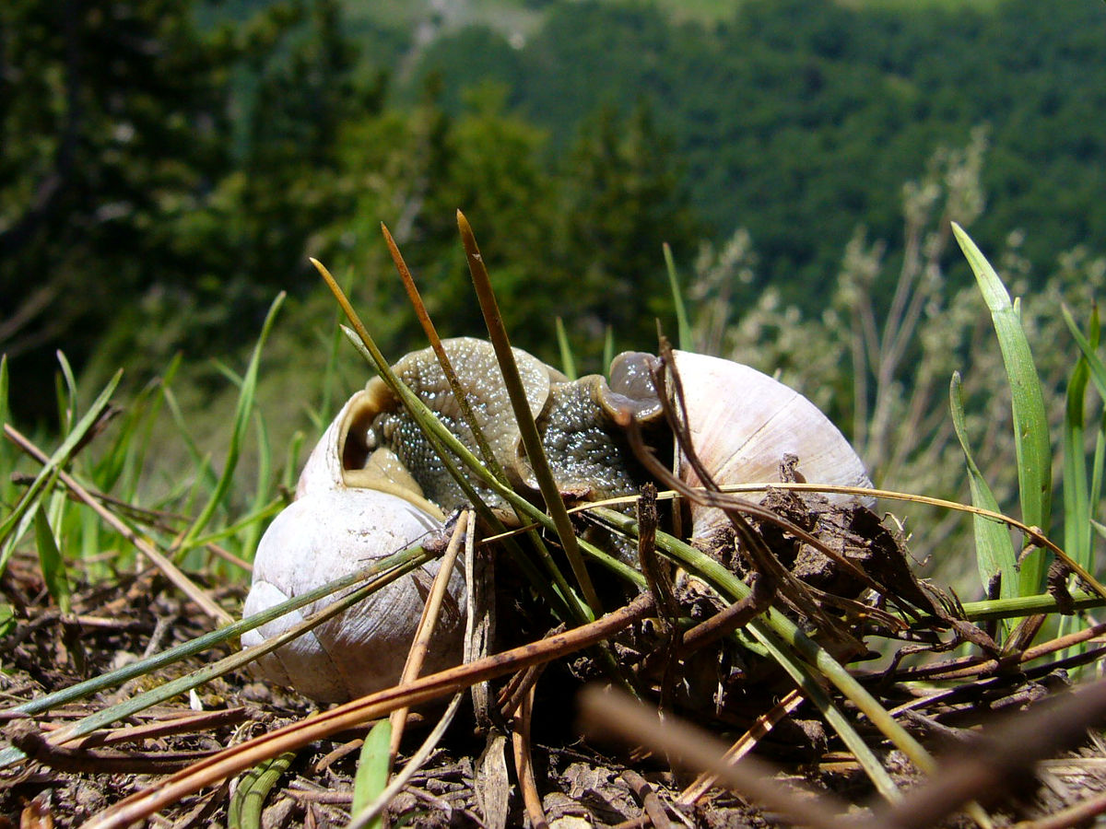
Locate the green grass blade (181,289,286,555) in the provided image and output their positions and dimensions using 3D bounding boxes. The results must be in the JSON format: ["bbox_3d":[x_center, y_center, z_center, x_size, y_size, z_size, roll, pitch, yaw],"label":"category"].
[{"bbox_3d":[-0.062,0.002,0.215,0.020,0.051,0.010,0,5,0],"label":"green grass blade"}]

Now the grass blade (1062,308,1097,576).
[{"bbox_3d":[0.089,0.005,0.190,0.006,0.049,0.005,0,5,0],"label":"grass blade"}]

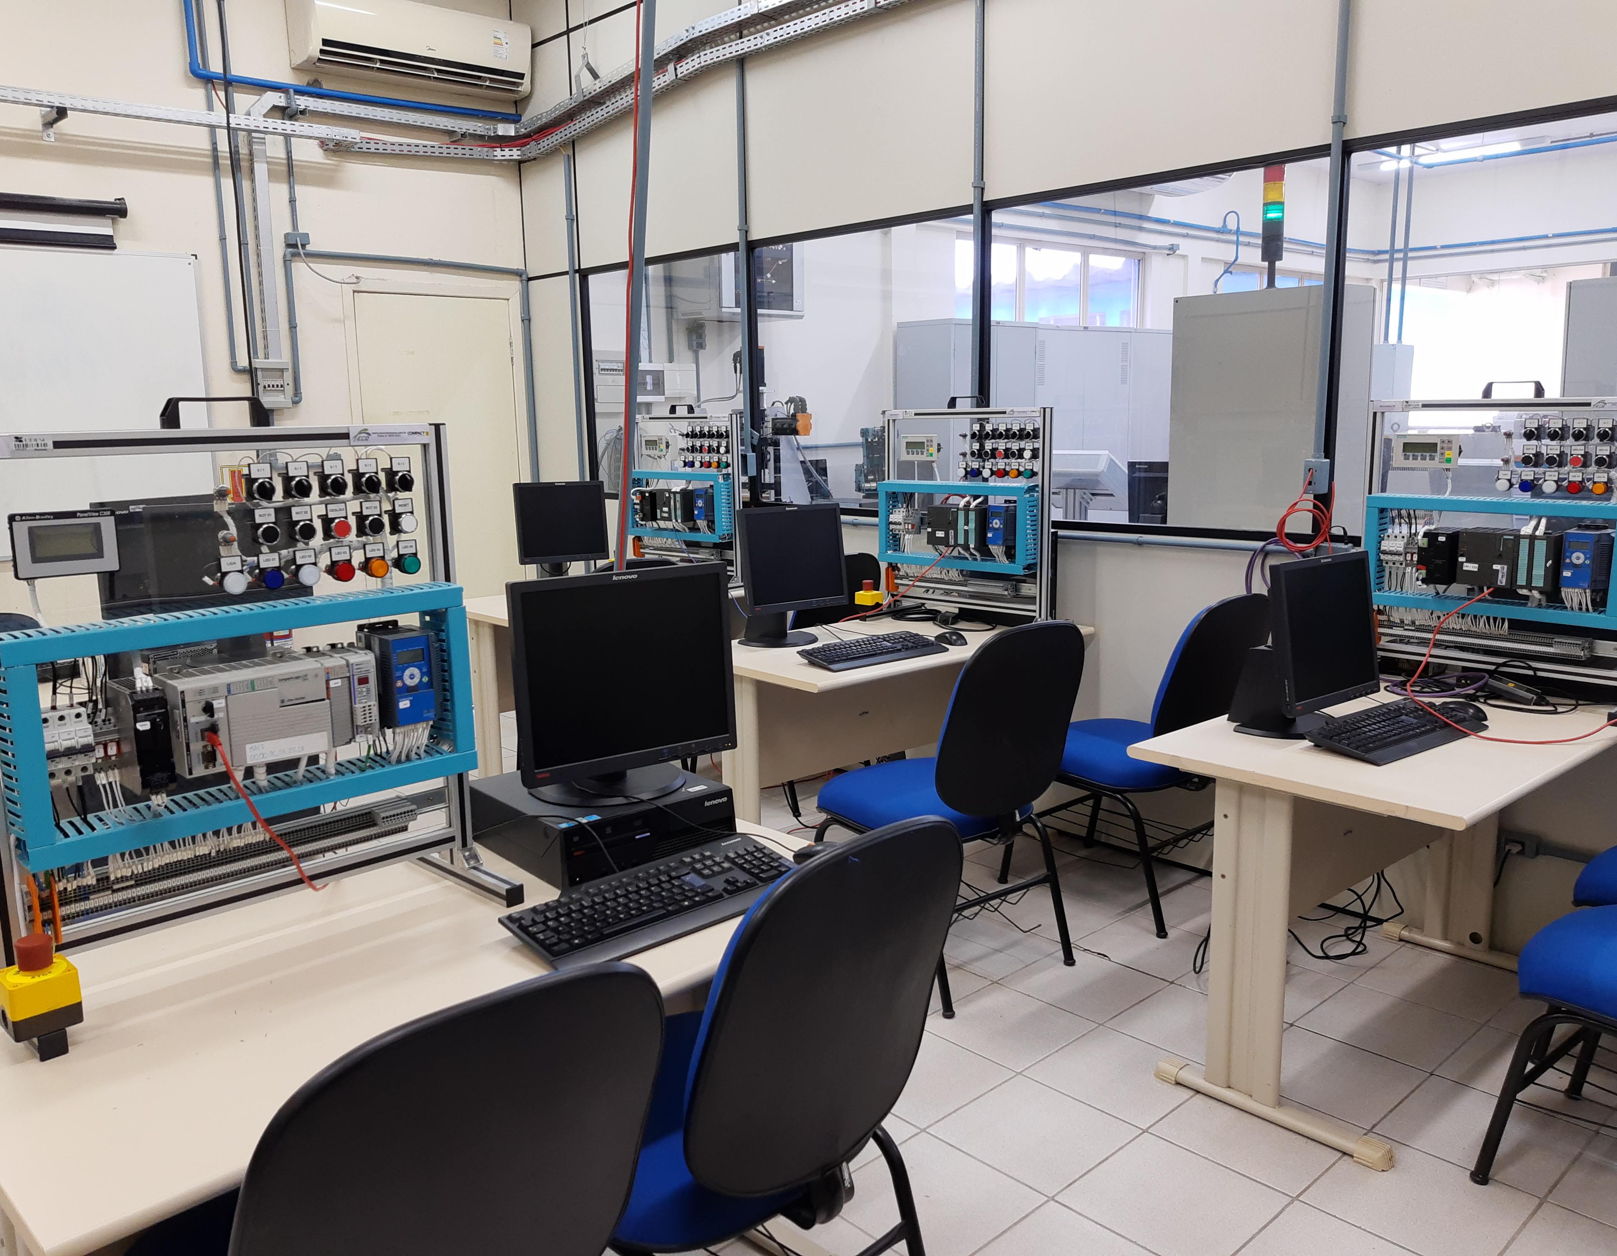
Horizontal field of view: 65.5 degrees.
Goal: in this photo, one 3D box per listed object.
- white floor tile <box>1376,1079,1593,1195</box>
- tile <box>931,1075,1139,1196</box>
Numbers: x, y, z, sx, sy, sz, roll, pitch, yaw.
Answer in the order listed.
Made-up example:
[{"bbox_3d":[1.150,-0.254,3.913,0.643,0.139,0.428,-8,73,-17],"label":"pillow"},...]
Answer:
[{"bbox_3d":[1.353,1.016,2.523,0.310,0.010,0.310,-10,13,-42],"label":"white floor tile"},{"bbox_3d":[0.458,1.026,2.556,0.310,0.010,0.310,-10,13,-42],"label":"tile"}]

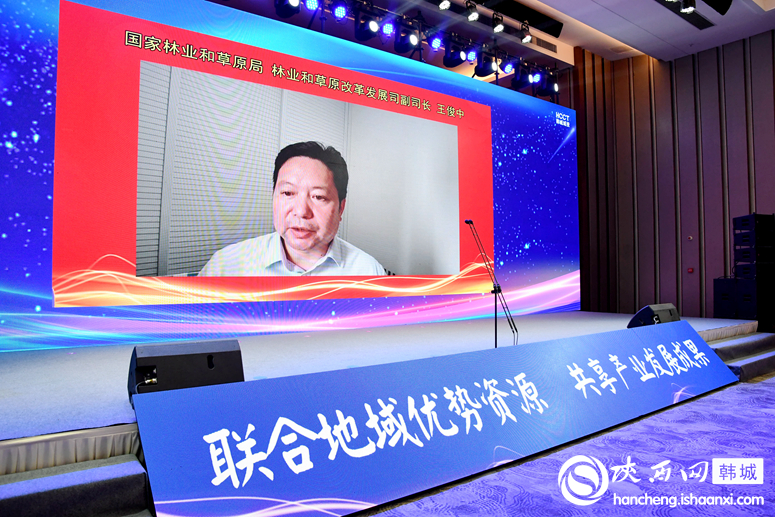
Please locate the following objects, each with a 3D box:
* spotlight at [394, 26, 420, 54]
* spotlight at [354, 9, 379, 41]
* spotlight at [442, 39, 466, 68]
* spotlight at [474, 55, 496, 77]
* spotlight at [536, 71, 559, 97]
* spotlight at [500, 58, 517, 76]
[{"bbox_3d":[0.360,-3.959,9.318,0.340,0.440,0.340,1,-3,-38],"label":"spotlight"},{"bbox_3d":[-0.360,-3.989,8.827,0.340,0.440,0.340,1,-3,-38],"label":"spotlight"},{"bbox_3d":[1.269,-3.936,9.940,0.340,0.440,0.340,1,-3,-38],"label":"spotlight"},{"bbox_3d":[1.976,-3.906,10.423,0.340,0.440,0.340,1,-3,-38],"label":"spotlight"},{"bbox_3d":[3.562,-3.858,11.507,0.340,0.440,0.340,1,-3,-38],"label":"spotlight"},{"bbox_3d":[2.529,-4.014,10.806,0.240,0.260,0.260,1,39,-38],"label":"spotlight"}]

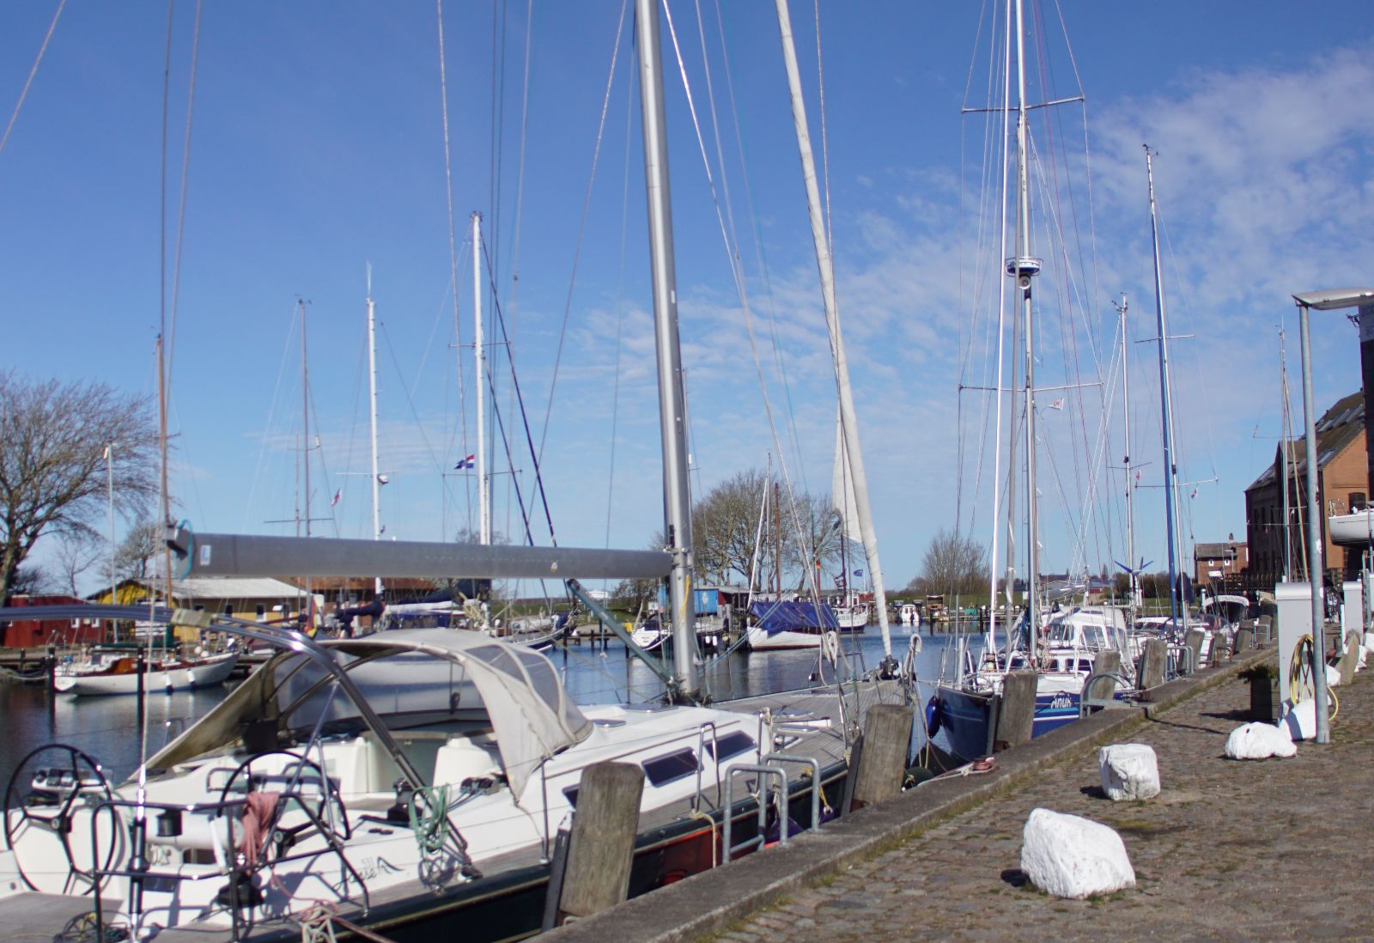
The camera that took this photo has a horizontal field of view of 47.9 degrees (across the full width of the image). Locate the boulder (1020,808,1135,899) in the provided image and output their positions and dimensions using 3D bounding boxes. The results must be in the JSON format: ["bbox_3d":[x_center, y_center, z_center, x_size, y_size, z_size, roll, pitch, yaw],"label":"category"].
[{"bbox_3d":[2.140,2.078,8.532,0.540,0.420,0.440,2,-6,-32],"label":"boulder"}]

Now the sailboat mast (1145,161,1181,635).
[{"bbox_3d":[13.743,-2.446,44.343,0.220,13.843,0.250,-5,-5,24],"label":"sailboat mast"}]

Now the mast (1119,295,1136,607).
[{"bbox_3d":[15.865,-0.342,55.489,0.160,12.010,0.140,4,-7,-45],"label":"mast"}]

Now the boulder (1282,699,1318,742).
[{"bbox_3d":[6.624,2.642,16.718,0.430,0.450,0.420,-1,-5,0],"label":"boulder"}]

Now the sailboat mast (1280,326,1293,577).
[{"bbox_3d":[29.285,-0.094,75.579,0.160,14.219,0.180,-2,-5,25],"label":"sailboat mast"}]

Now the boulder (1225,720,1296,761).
[{"bbox_3d":[5.631,2.611,15.124,0.660,0.340,0.460,-3,-5,20],"label":"boulder"}]

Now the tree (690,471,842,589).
[{"bbox_3d":[5.857,5.151,112.423,10.800,10.383,9.500,-1,-5,0],"label":"tree"}]

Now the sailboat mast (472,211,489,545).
[{"bbox_3d":[-9.749,-2.531,73.813,0.260,19.973,0.300,-4,-5,25],"label":"sailboat mast"}]

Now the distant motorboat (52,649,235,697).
[{"bbox_3d":[-20.561,7.494,58.610,2.300,1.550,8.600,-3,-5,24],"label":"distant motorboat"}]

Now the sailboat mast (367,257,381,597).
[{"bbox_3d":[-13.348,-0.977,66.639,0.220,15.715,0.240,-6,-5,25],"label":"sailboat mast"}]

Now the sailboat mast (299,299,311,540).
[{"bbox_3d":[-14.865,-0.061,60.549,0.150,13.496,0.170,-5,-5,25],"label":"sailboat mast"}]

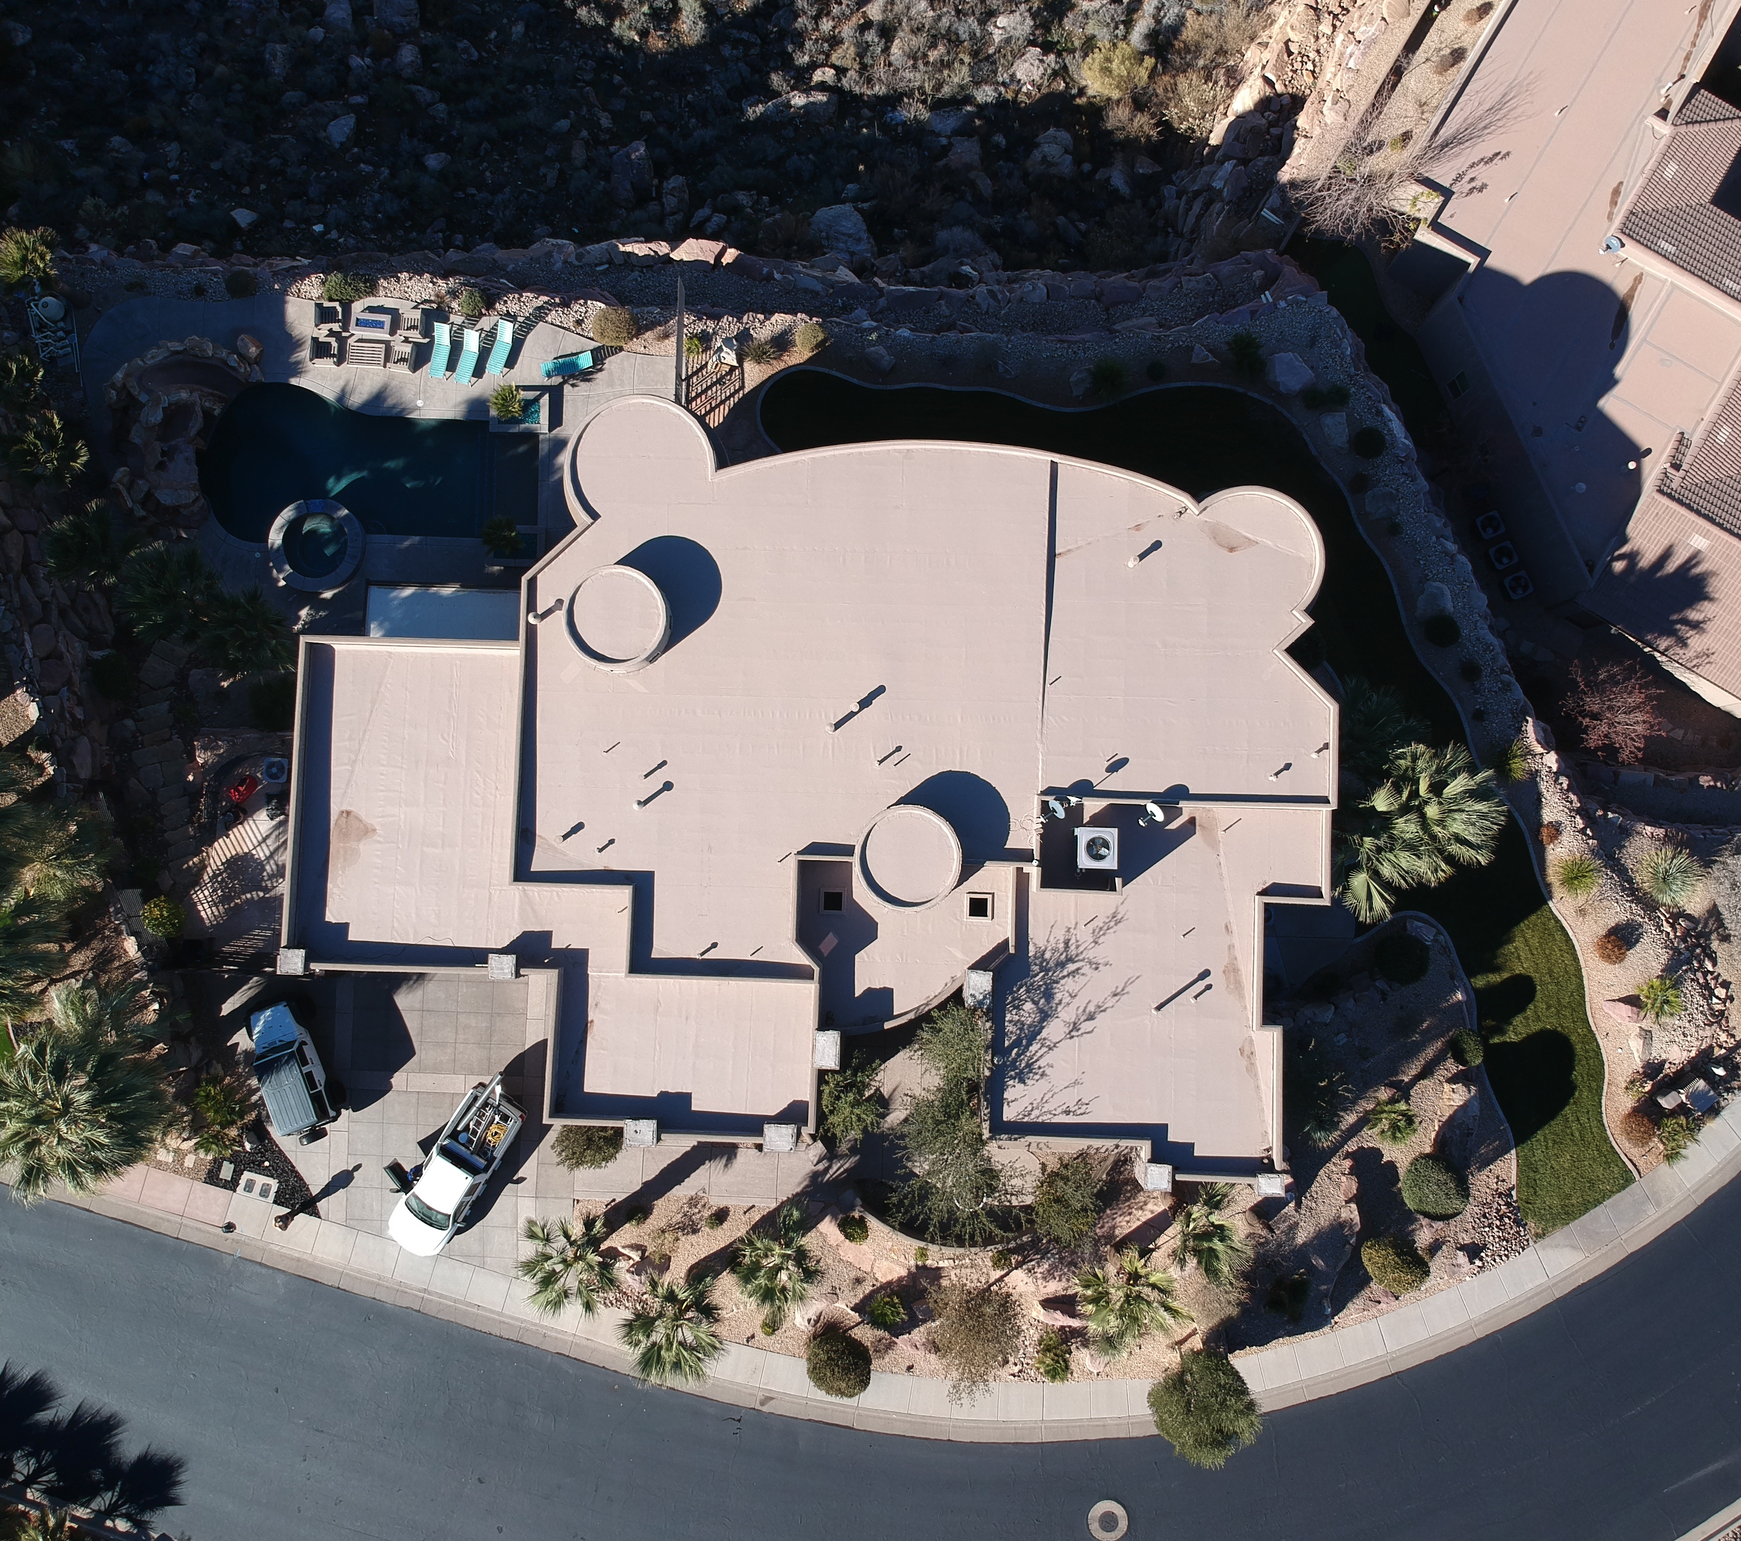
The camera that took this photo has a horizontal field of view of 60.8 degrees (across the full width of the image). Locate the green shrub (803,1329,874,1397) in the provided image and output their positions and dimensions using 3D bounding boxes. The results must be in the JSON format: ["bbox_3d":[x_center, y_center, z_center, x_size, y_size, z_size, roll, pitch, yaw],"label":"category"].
[{"bbox_3d":[-1.064,19.675,49.157,2.100,2.000,2.050,0,86,0],"label":"green shrub"}]

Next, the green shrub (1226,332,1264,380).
[{"bbox_3d":[13.435,-14.842,53.076,1.250,1.100,1.500,0,86,0],"label":"green shrub"}]

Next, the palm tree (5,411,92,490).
[{"bbox_3d":[-27.580,-10.650,50.850,2.520,4.400,2.440,0,86,0],"label":"palm tree"}]

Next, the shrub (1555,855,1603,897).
[{"bbox_3d":[24.296,3.632,50.871,1.600,1.000,1.440,2,86,0],"label":"shrub"}]

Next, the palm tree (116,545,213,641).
[{"bbox_3d":[-23.621,-5.913,50.586,3.180,3.500,3.180,2,86,0],"label":"palm tree"}]

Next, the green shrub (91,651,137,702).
[{"bbox_3d":[-26.685,-3.311,52.318,1.450,1.300,1.600,0,86,0],"label":"green shrub"}]

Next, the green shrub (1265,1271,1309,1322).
[{"bbox_3d":[14.200,17.930,50.370,1.520,1.100,1.650,0,86,0],"label":"green shrub"}]

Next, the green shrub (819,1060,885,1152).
[{"bbox_3d":[-0.592,10.754,47.566,2.100,2.400,2.840,2,86,0],"label":"green shrub"}]

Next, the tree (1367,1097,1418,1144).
[{"bbox_3d":[17.513,11.747,49.813,1.600,1.200,1.500,0,86,0],"label":"tree"}]

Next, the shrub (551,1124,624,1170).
[{"bbox_3d":[-9.127,11.901,47.937,2.360,1.700,1.910,2,86,0],"label":"shrub"}]

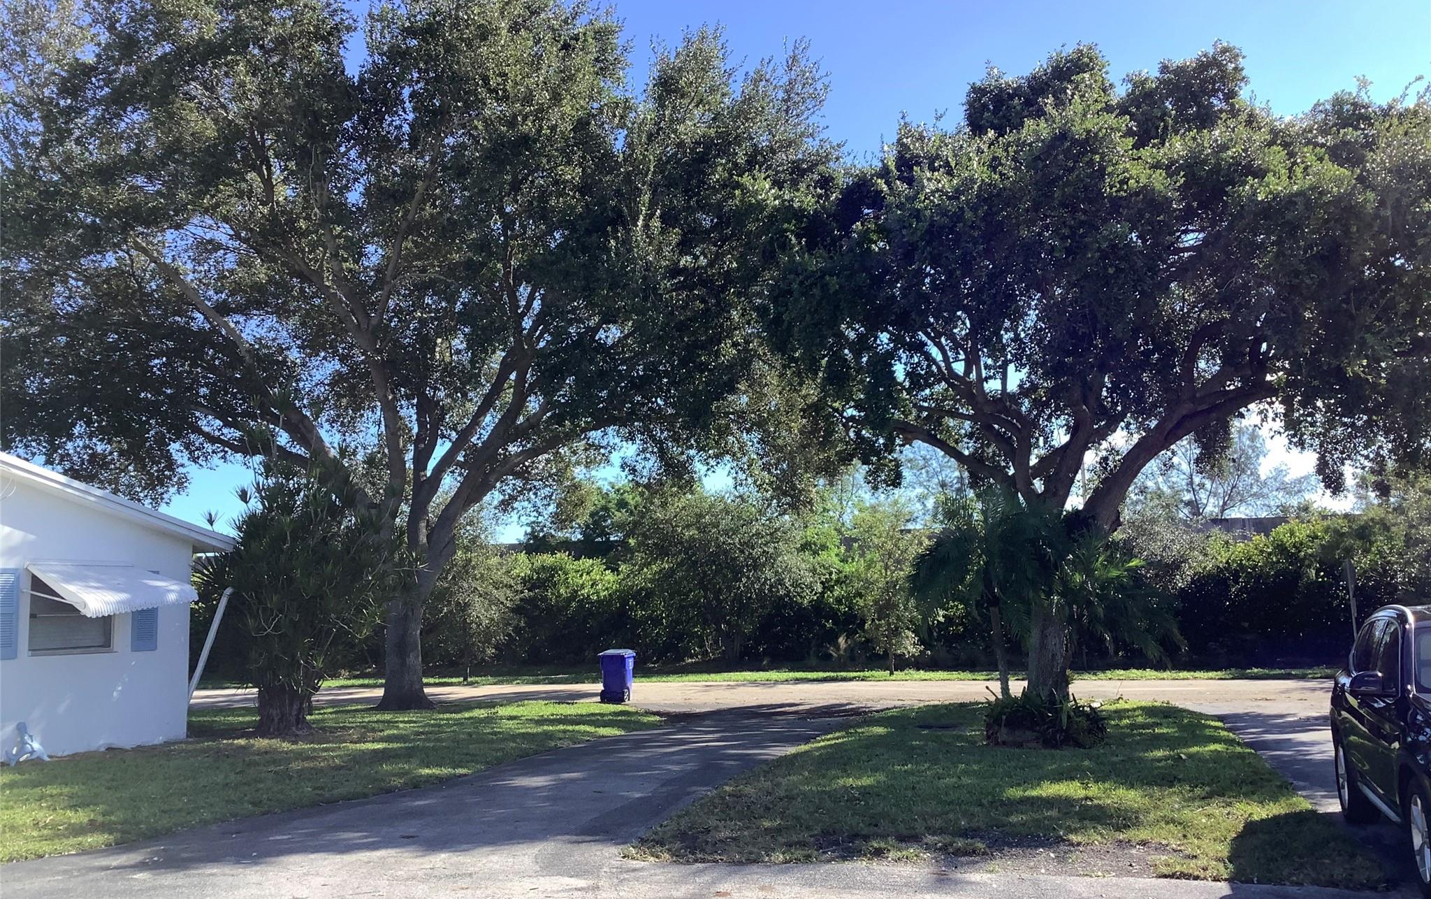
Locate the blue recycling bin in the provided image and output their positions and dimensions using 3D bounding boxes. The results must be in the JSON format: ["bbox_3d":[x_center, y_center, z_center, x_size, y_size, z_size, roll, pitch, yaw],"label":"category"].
[{"bbox_3d":[-1.990,4.589,26.000,0.600,1.060,0.730,-4,-7,14],"label":"blue recycling bin"}]

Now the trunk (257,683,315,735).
[{"bbox_3d":[-6.322,3.809,18.800,0.820,0.750,0.800,1,-8,-19],"label":"trunk"}]

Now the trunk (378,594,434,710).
[{"bbox_3d":[-6.127,3.997,25.400,1.080,2.270,1.020,0,-7,-14],"label":"trunk"}]

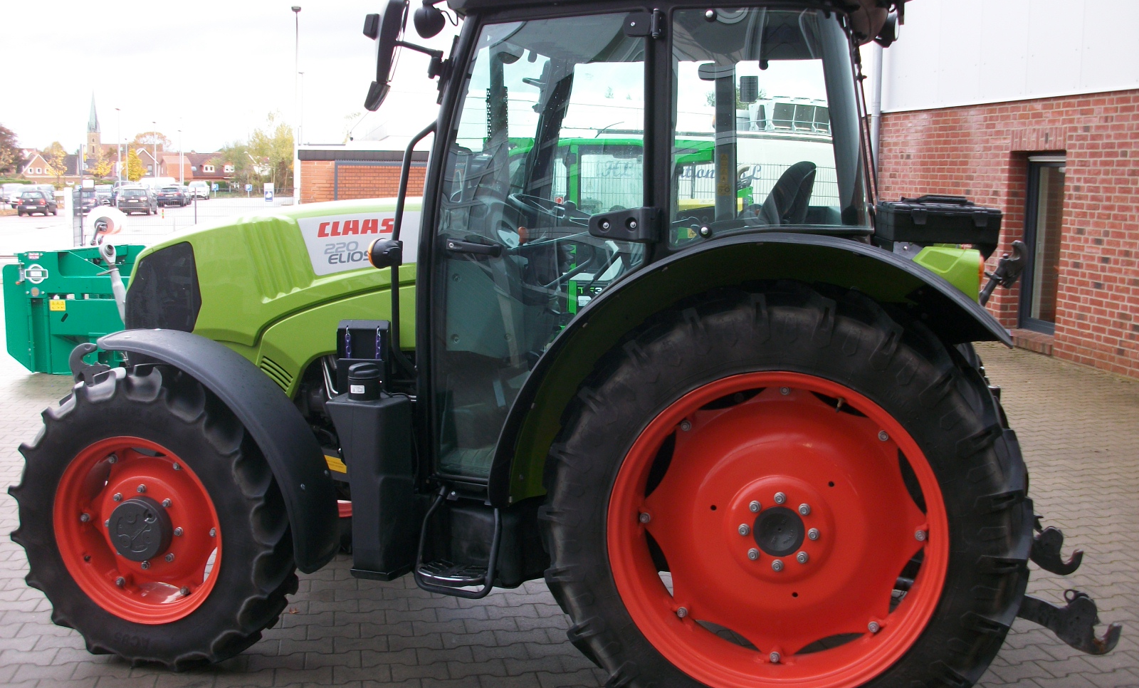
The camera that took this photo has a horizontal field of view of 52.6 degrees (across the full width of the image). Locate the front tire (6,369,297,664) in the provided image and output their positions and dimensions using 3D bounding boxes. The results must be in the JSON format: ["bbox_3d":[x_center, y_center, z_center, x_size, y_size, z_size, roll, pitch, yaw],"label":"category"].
[{"bbox_3d":[-1.438,0.611,3.964,1.060,1.040,0.280,3,8,14],"label":"front tire"}]

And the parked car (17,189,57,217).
[{"bbox_3d":[-31.100,-8.200,67.500,1.670,1.460,3.900,-1,8,-13],"label":"parked car"}]

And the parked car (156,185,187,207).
[{"bbox_3d":[-26.560,-9.895,77.000,1.790,1.470,4.500,-1,8,-16],"label":"parked car"}]

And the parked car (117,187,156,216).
[{"bbox_3d":[-23.251,-7.723,62.000,1.760,1.560,4.200,-1,8,-15],"label":"parked car"}]

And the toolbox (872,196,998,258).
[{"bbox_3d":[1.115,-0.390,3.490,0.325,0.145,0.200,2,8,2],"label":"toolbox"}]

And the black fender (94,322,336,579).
[{"bbox_3d":[-1.162,0.329,3.857,0.760,0.750,0.280,3,8,13],"label":"black fender"}]

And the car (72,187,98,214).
[{"bbox_3d":[-28.700,-8.380,68.000,1.750,1.470,4.200,-2,9,-20],"label":"car"}]

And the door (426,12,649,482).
[{"bbox_3d":[-0.112,-0.259,3.596,0.710,1.490,0.100,3,8,15],"label":"door"}]

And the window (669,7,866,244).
[{"bbox_3d":[0.577,-0.636,3.372,0.600,0.690,0.050,3,8,15],"label":"window"}]

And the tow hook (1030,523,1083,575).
[{"bbox_3d":[1.782,0.751,4.219,0.190,0.180,0.075,3,8,13],"label":"tow hook"}]

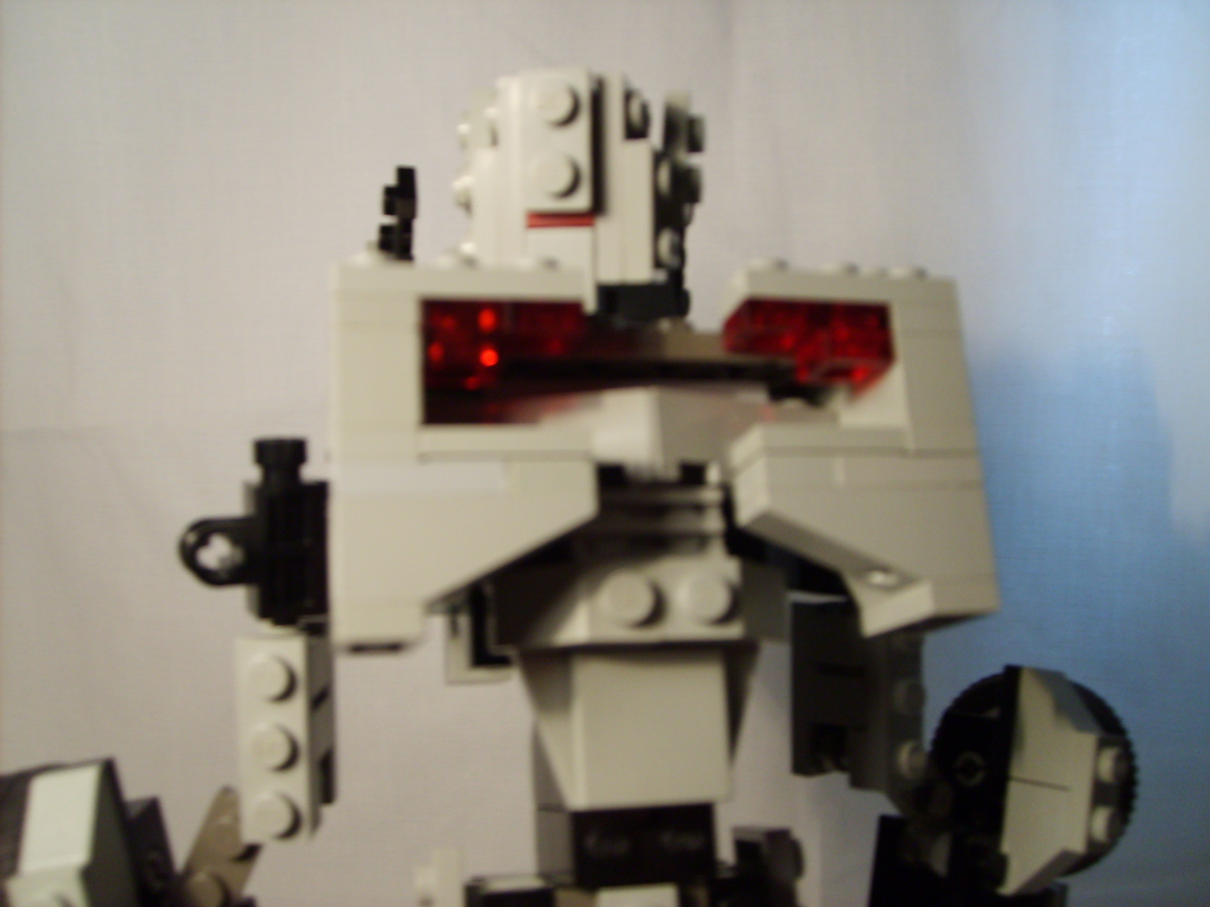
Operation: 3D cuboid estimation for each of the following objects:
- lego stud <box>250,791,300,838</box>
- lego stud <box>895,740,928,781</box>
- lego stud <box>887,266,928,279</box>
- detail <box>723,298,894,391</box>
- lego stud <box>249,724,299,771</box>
[{"bbox_3d":[-0.038,0.042,0.141,0.005,0.005,0.002,1,-7,-6],"label":"lego stud"},{"bbox_3d":[0.039,0.039,0.157,0.005,0.005,0.002,14,-17,-40],"label":"lego stud"},{"bbox_3d":[0.034,-0.020,0.137,0.005,0.002,0.005,-1,-10,-13],"label":"lego stud"},{"bbox_3d":[0.021,-0.011,0.128,0.016,0.006,0.008,-1,-13,-12],"label":"detail"},{"bbox_3d":[-0.040,0.035,0.146,0.005,0.005,0.002,-5,-13,-13],"label":"lego stud"}]

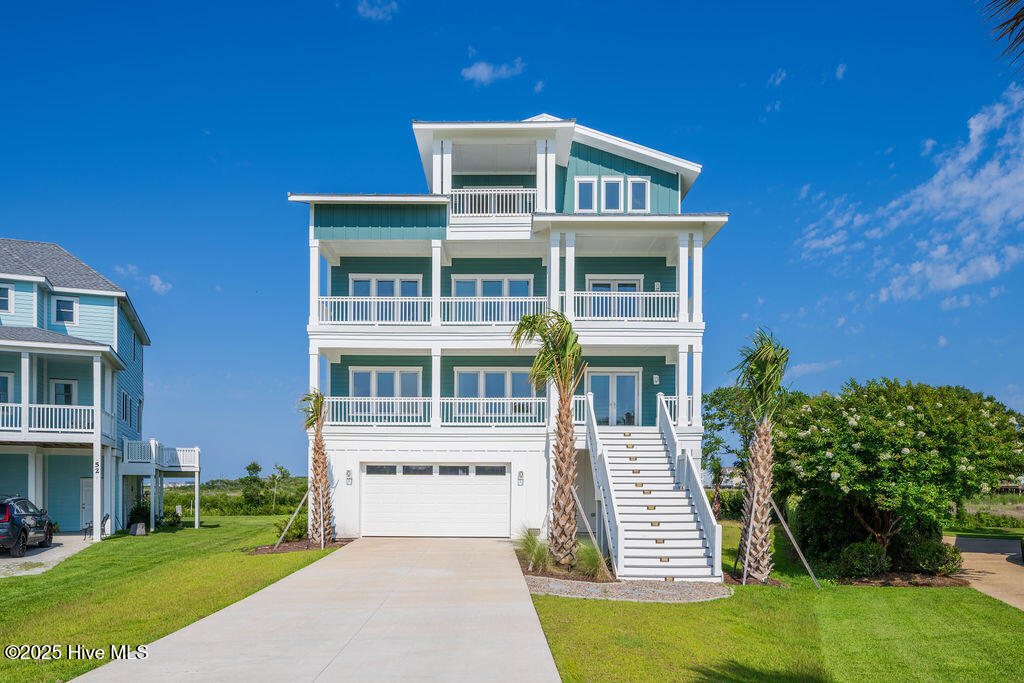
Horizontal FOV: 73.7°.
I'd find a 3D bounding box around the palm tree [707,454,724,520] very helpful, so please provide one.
[{"bbox_3d":[10.135,7.271,34.000,0.950,3.350,0.950,0,-5,-2],"label":"palm tree"}]

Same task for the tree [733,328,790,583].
[{"bbox_3d":[5.994,2.727,16.400,1.300,5.900,1.300,0,-5,-2],"label":"tree"}]

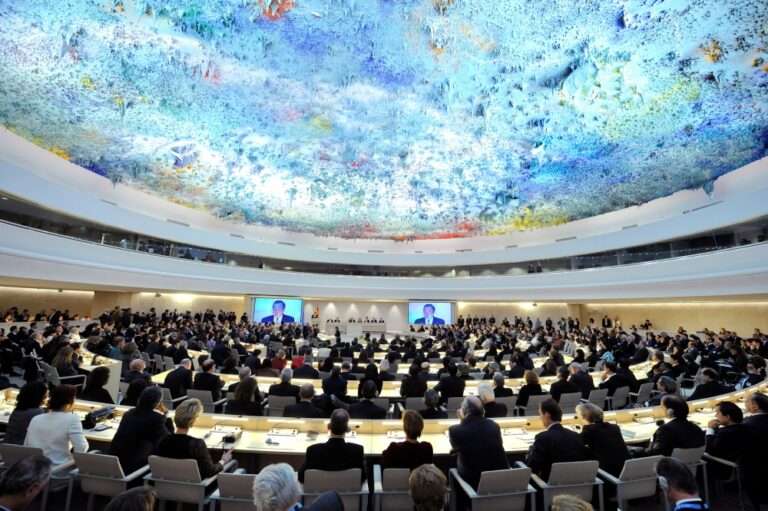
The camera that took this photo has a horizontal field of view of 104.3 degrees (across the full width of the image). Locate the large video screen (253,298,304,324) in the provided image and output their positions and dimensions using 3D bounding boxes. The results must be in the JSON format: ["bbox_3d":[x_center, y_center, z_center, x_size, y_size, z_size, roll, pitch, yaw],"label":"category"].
[{"bbox_3d":[-9.112,4.803,25.894,3.810,2.040,0.140,4,-10,-14],"label":"large video screen"}]

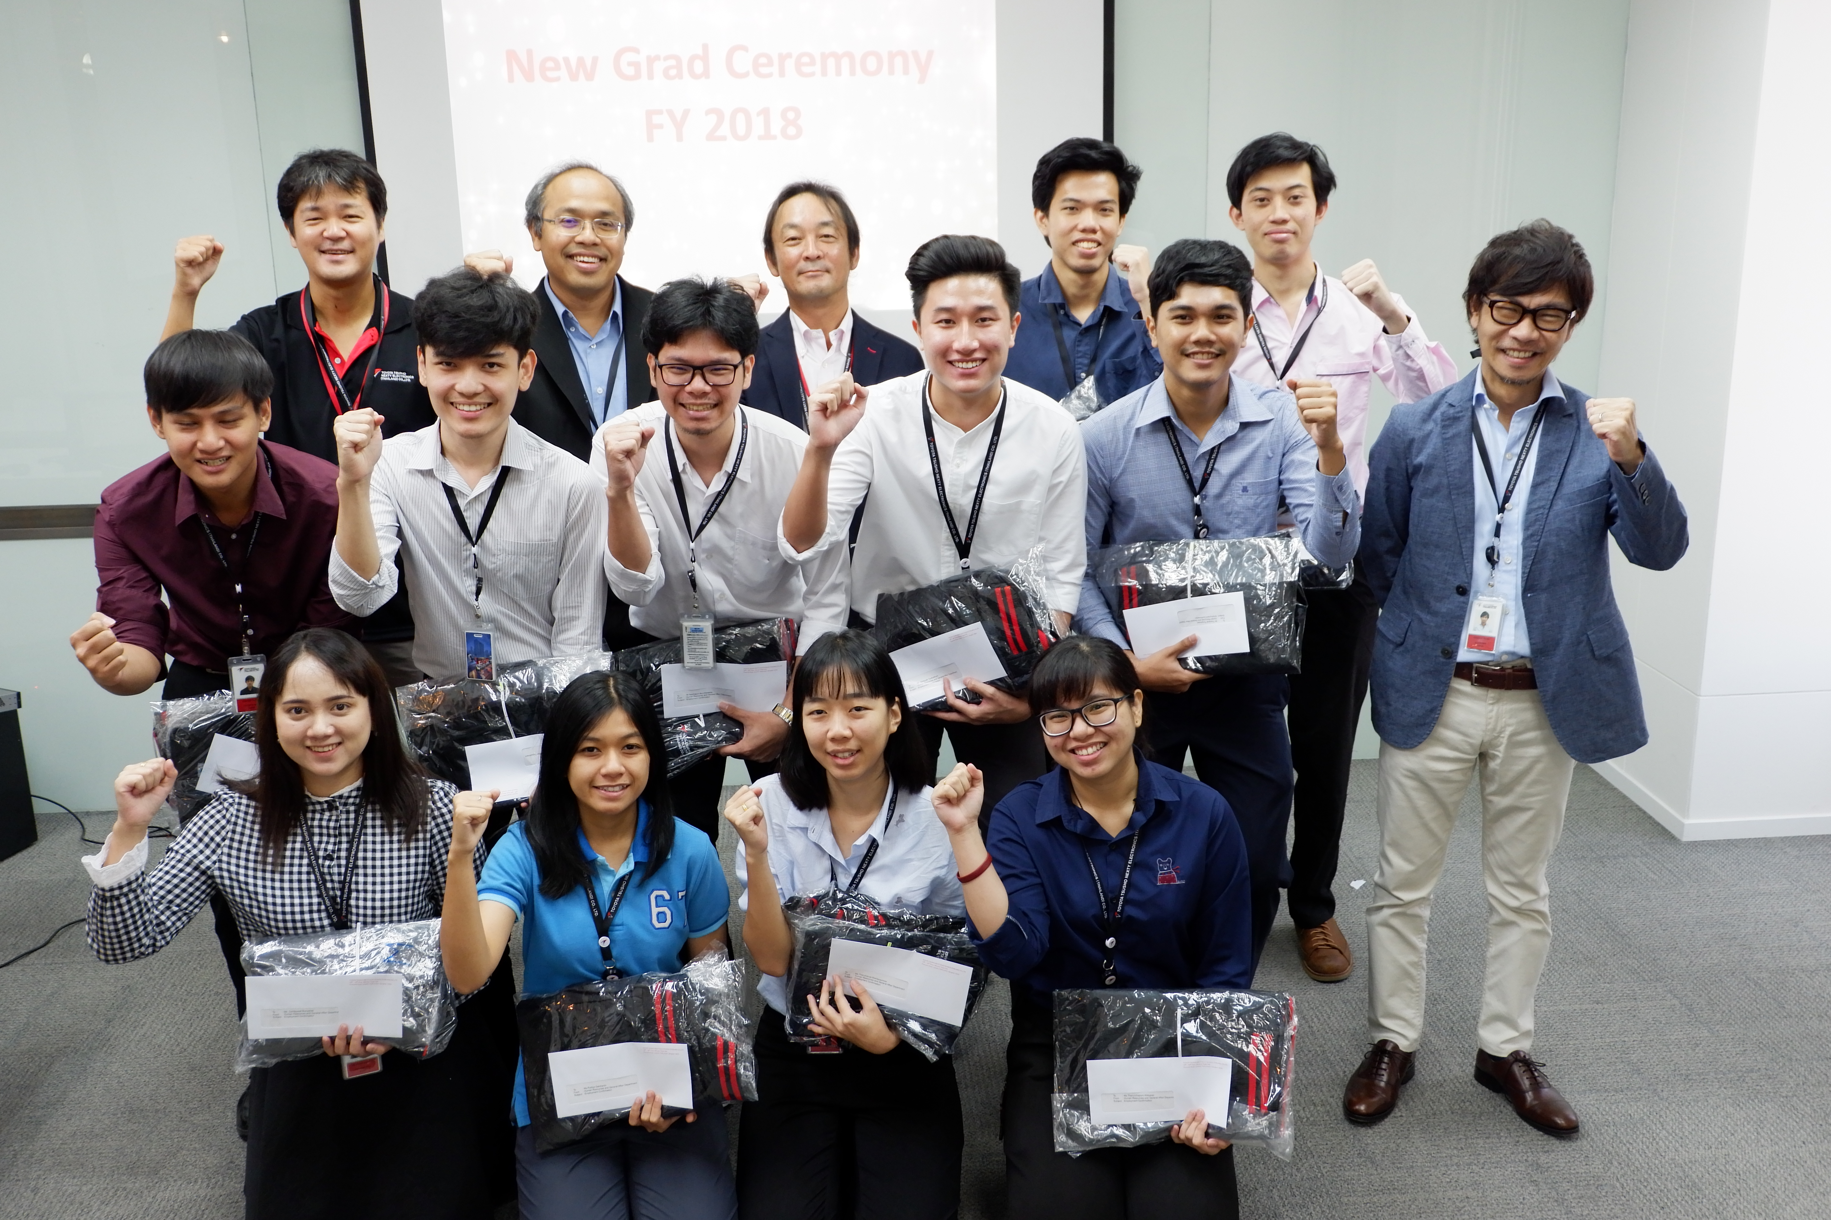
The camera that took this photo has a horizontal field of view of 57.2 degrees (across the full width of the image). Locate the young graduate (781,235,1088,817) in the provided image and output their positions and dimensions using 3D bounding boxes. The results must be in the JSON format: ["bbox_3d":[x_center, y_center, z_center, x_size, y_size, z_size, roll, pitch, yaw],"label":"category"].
[{"bbox_3d":[0.048,0.143,3.188,0.570,1.620,0.520,-2,15,-3],"label":"young graduate"}]

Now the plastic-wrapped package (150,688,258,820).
[{"bbox_3d":[-1.135,0.264,2.950,0.360,0.250,0.070,-12,7,-12],"label":"plastic-wrapped package"}]

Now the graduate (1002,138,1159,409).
[{"bbox_3d":[0.349,-0.049,3.543,0.530,1.800,0.430,0,15,6],"label":"graduate"}]

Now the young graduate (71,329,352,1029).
[{"bbox_3d":[-1.250,0.228,3.213,0.570,1.500,0.550,-7,16,-21],"label":"young graduate"}]

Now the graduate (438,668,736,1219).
[{"bbox_3d":[-0.462,0.570,2.666,0.450,1.060,0.620,-3,15,-8],"label":"graduate"}]

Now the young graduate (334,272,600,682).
[{"bbox_3d":[-0.721,0.197,2.999,0.480,1.620,0.500,-4,15,-12],"label":"young graduate"}]

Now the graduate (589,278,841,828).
[{"bbox_3d":[-0.331,0.176,3.120,0.480,1.590,0.550,-3,15,-6],"label":"graduate"}]

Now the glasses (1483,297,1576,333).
[{"bbox_3d":[1.030,-0.499,2.813,0.143,0.047,0.143,12,25,16],"label":"glasses"}]

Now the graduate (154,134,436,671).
[{"bbox_3d":[-1.191,-0.039,3.574,0.560,1.800,0.420,-5,15,-13],"label":"graduate"}]

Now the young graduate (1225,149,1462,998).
[{"bbox_3d":[0.863,-0.083,3.610,0.570,1.810,0.430,1,15,9],"label":"young graduate"}]

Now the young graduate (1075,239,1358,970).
[{"bbox_3d":[0.548,0.136,3.190,0.550,1.610,0.520,0,15,7],"label":"young graduate"}]

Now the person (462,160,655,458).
[{"bbox_3d":[-0.661,-0.019,3.511,0.500,1.770,0.420,-3,15,-8],"label":"person"}]

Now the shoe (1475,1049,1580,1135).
[{"bbox_3d":[1.163,0.899,3.201,0.100,0.100,0.272,-7,15,-19],"label":"shoe"}]

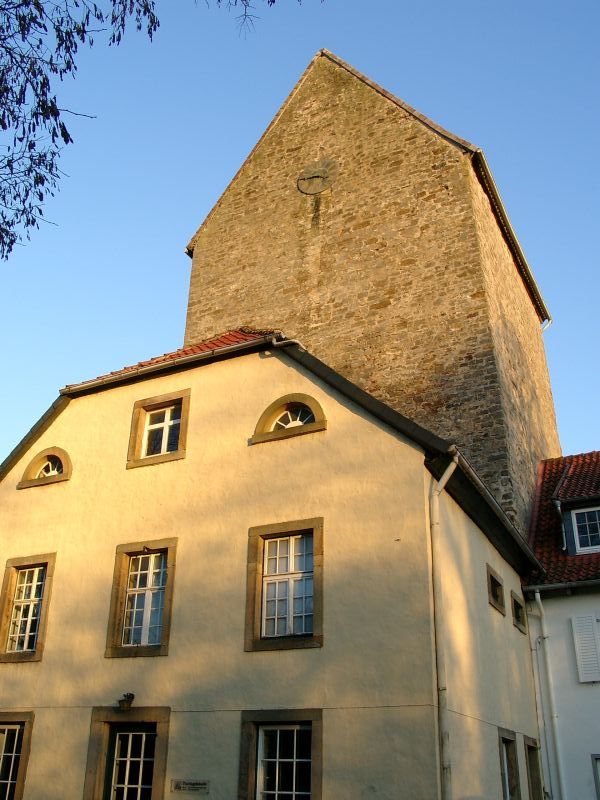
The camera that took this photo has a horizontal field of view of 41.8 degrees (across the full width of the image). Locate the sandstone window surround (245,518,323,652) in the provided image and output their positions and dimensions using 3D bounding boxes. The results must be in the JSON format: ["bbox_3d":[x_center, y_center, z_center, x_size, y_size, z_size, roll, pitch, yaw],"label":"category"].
[{"bbox_3d":[-0.208,3.091,13.091,1.436,2.092,0.250,-12,-29,25],"label":"sandstone window surround"}]

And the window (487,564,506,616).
[{"bbox_3d":[3.859,3.856,15.849,0.220,0.798,1.345,-11,-29,24],"label":"window"}]

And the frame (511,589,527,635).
[{"bbox_3d":[4.785,4.766,17.521,0.220,0.764,1.345,-11,-29,24],"label":"frame"}]

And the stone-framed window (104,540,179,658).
[{"bbox_3d":[-2.826,3.632,14.345,1.425,2.086,0.250,-12,-29,25],"label":"stone-framed window"}]

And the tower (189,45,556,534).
[{"bbox_3d":[3.054,0.787,29.134,11.357,27.647,10.910,-12,-29,25],"label":"tower"}]

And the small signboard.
[{"bbox_3d":[-1.724,6.069,12.325,0.724,0.180,0.025,-12,-29,25],"label":"small signboard"}]

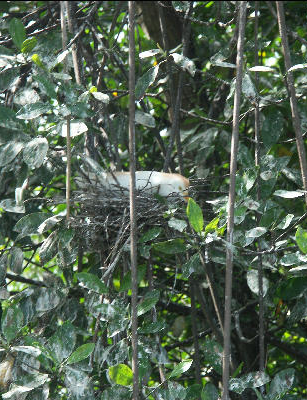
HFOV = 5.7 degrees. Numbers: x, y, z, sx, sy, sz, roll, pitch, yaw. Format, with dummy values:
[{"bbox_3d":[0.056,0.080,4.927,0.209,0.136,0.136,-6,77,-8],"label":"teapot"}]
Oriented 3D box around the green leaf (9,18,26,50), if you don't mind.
[{"bbox_3d":[-0.417,-0.508,9.400,0.049,0.108,0.025,-3,-10,0],"label":"green leaf"}]

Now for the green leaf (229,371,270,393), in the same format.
[{"bbox_3d":[0.313,0.594,10.000,0.135,0.055,0.022,-22,-27,-9],"label":"green leaf"}]

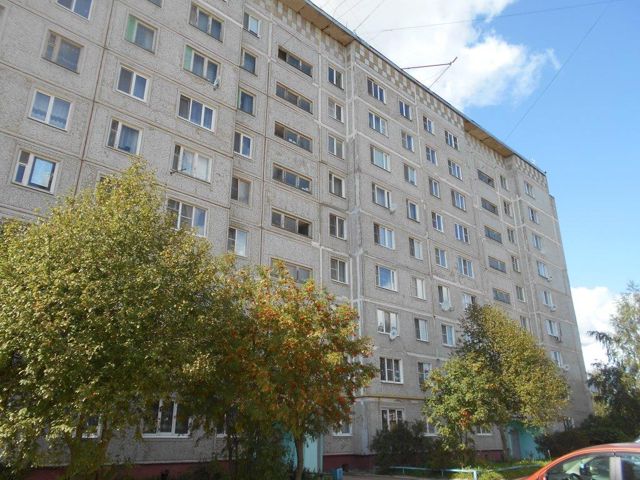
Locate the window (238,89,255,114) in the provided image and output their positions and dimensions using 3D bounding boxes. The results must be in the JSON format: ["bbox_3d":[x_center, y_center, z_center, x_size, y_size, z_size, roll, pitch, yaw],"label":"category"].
[{"bbox_3d":[-4.123,-7.774,26.969,1.240,1.380,0.200,18,-28,-38],"label":"window"}]

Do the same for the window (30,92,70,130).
[{"bbox_3d":[-10.321,-4.928,18.406,1.345,1.357,0.200,18,-27,-39],"label":"window"}]

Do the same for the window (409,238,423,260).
[{"bbox_3d":[6.465,0.617,32.493,1.390,1.340,0.150,18,-28,-38],"label":"window"}]

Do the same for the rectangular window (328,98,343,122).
[{"bbox_3d":[1.072,-8.758,32.588,1.500,1.380,0.150,18,-27,-39],"label":"rectangular window"}]

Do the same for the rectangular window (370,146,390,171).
[{"bbox_3d":[4.098,-5.472,32.816,1.968,1.357,0.200,18,-27,-39],"label":"rectangular window"}]

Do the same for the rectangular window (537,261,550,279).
[{"bbox_3d":[21.482,2.840,46.420,1.970,1.387,0.150,18,-28,-39],"label":"rectangular window"}]

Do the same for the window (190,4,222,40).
[{"bbox_3d":[-5.909,-11.356,25.306,1.950,1.387,0.150,18,-28,-39],"label":"window"}]

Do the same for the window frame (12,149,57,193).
[{"bbox_3d":[-10.420,-2.489,17.636,1.400,1.400,0.150,18,-27,-39],"label":"window frame"}]

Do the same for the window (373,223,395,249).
[{"bbox_3d":[4.066,-0.208,30.510,1.970,1.370,0.150,18,-28,-38],"label":"window"}]

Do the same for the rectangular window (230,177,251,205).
[{"bbox_3d":[-4.132,-2.555,24.913,1.240,1.360,0.200,18,-28,-38],"label":"rectangular window"}]

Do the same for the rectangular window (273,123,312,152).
[{"bbox_3d":[-1.570,-6.110,28.766,2.888,0.924,0.200,18,-27,-39],"label":"rectangular window"}]

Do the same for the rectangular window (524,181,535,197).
[{"bbox_3d":[21.488,-4.995,49.450,1.970,1.387,0.150,18,-28,-39],"label":"rectangular window"}]

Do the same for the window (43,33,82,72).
[{"bbox_3d":[-10.322,-7.547,19.396,1.345,1.357,0.200,18,-27,-39],"label":"window"}]

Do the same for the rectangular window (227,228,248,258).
[{"bbox_3d":[-4.139,0.117,23.759,1.340,1.370,0.150,18,-28,-38],"label":"rectangular window"}]

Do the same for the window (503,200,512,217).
[{"bbox_3d":[18.636,-3.057,47.695,1.500,1.380,0.150,18,-27,-39],"label":"window"}]

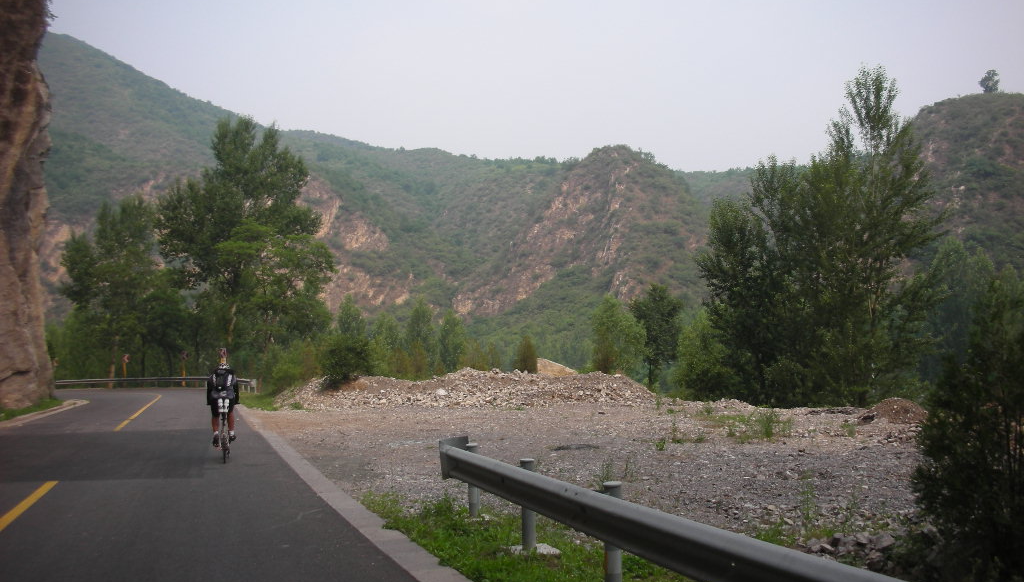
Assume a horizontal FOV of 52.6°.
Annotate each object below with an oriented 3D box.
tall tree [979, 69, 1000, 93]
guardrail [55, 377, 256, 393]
[{"bbox_3d":[147.576,-64.593,320.000,6.799,7.726,6.799,-2,-5,25],"label":"tall tree"},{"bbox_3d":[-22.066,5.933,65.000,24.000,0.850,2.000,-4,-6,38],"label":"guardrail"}]

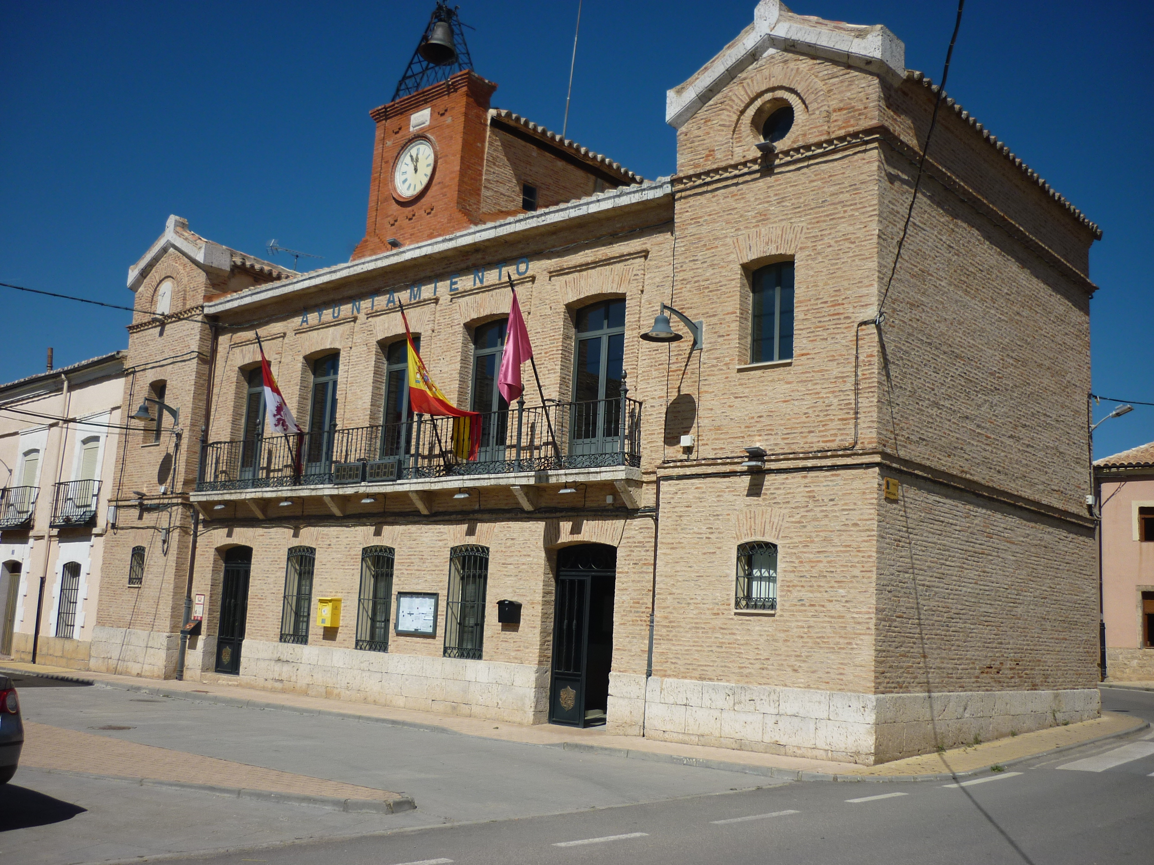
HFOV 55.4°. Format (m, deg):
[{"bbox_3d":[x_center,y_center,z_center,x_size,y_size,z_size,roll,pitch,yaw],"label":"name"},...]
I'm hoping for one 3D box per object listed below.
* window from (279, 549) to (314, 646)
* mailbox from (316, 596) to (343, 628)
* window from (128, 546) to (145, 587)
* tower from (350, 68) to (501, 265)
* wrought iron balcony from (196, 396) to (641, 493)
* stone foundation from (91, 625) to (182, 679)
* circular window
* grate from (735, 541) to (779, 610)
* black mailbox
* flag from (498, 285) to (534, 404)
[{"bbox_3d":[-5.393,3.156,21.439,0.923,1.885,0.208,-5,-13,41],"label":"window"},{"bbox_3d":[-4.615,3.347,20.468,0.455,0.533,0.221,-5,-13,41],"label":"mailbox"},{"bbox_3d":[-10.745,3.268,27.016,0.660,0.970,0.120,-5,-13,40],"label":"window"},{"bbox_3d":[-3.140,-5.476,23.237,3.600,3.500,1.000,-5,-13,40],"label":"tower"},{"bbox_3d":[-3.621,0.422,20.058,11.752,1.040,0.455,-5,-13,41],"label":"wrought iron balcony"},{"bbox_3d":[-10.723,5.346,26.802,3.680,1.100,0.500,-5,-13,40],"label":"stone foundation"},{"bbox_3d":[3.176,-4.715,17.040,0.770,0.770,0.180,-5,-13,40],"label":"circular window"},{"bbox_3d":[2.580,2.049,15.729,0.670,0.970,0.080,-5,-13,40],"label":"grate"},{"bbox_3d":[-1.165,3.106,19.097,0.470,0.400,0.180,-5,-13,40],"label":"black mailbox"},{"bbox_3d":[-0.912,-1.246,16.258,0.390,1.677,0.598,-5,-13,41],"label":"flag"}]

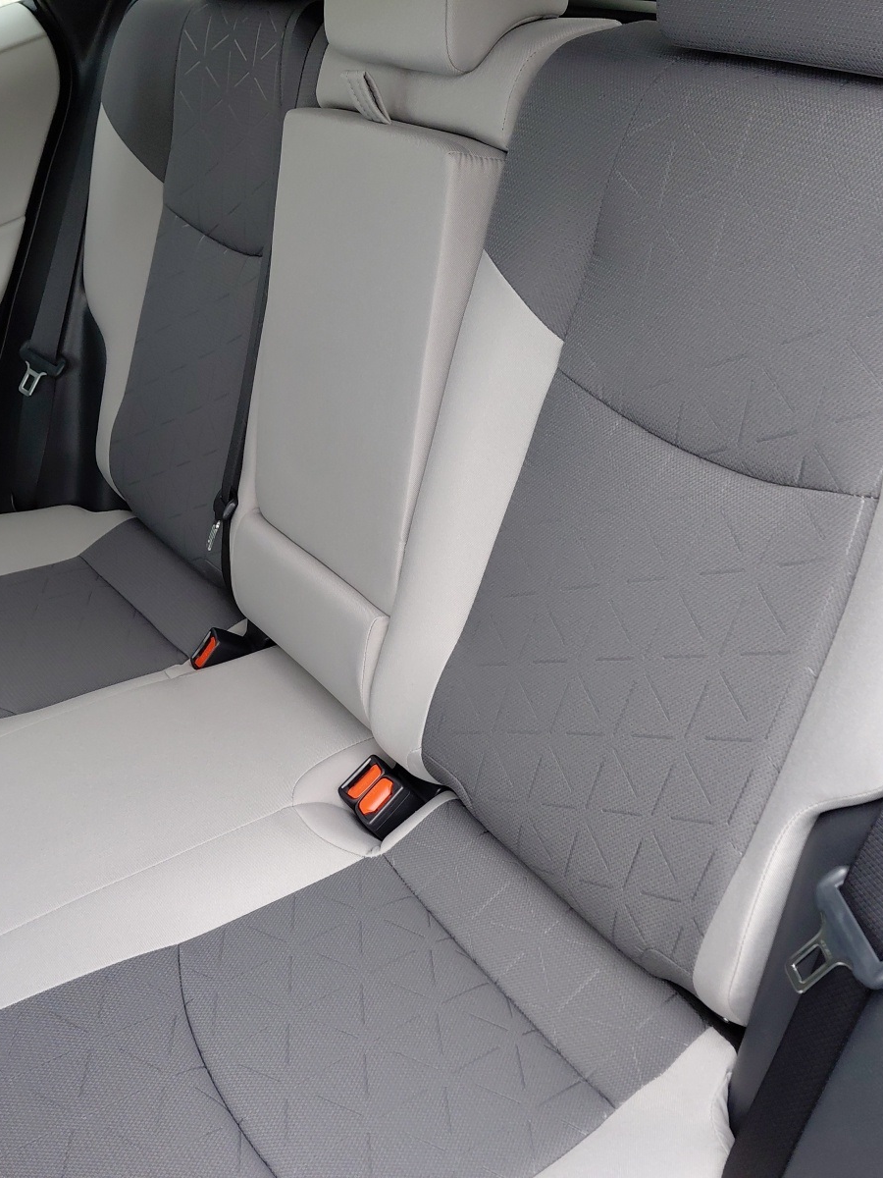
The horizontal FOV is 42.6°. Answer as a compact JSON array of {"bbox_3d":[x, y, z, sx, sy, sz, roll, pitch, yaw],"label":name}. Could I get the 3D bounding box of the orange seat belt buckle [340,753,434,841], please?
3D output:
[{"bbox_3d":[-0.046,0.197,1.034,0.047,0.066,0.057,-46,46,-6],"label":"orange seat belt buckle"}]

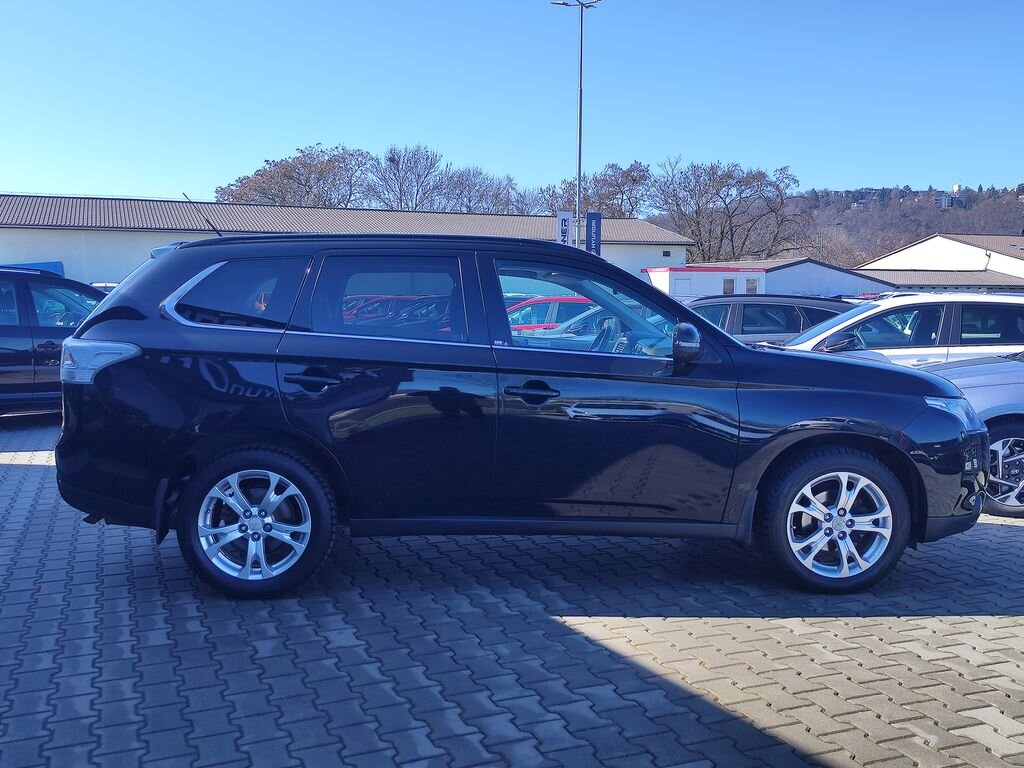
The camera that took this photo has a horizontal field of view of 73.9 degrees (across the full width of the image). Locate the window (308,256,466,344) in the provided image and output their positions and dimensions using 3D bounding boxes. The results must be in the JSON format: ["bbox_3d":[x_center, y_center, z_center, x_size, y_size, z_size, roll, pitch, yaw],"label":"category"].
[{"bbox_3d":[-0.546,-0.383,3.081,0.710,0.400,0.060,0,-8,-1],"label":"window"}]

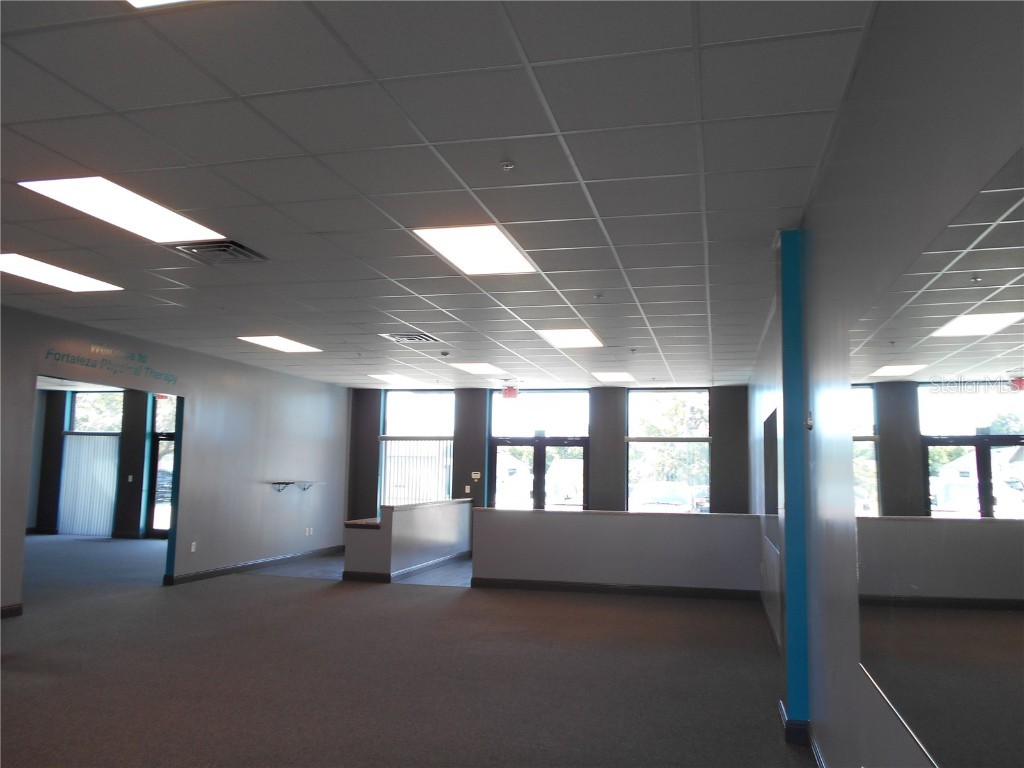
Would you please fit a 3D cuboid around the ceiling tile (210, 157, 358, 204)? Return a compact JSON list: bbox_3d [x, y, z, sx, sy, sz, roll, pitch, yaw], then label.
[{"bbox_3d":[-1.197,-1.092,4.113,0.600,0.020,0.595,0,-6,15],"label":"ceiling tile"}]

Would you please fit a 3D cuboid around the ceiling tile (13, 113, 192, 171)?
[{"bbox_3d":[-1.929,-1.151,3.684,0.605,0.020,0.605,0,-6,15],"label":"ceiling tile"}]

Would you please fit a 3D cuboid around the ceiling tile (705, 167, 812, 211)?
[{"bbox_3d":[1.301,-1.039,4.103,0.521,0.020,0.584,0,-6,15],"label":"ceiling tile"}]

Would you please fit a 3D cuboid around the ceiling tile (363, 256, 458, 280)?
[{"bbox_3d":[-0.741,-0.892,5.874,0.595,0.020,0.584,0,-6,15],"label":"ceiling tile"}]

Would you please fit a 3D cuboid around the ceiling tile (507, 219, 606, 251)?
[{"bbox_3d":[0.297,-0.961,4.947,0.600,0.020,0.595,0,-6,15],"label":"ceiling tile"}]

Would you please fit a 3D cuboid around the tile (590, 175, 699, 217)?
[{"bbox_3d":[0.736,-1.027,4.214,0.605,0.020,0.605,0,-6,15],"label":"tile"}]

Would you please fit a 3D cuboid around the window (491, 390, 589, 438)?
[{"bbox_3d":[0.520,0.567,14.416,1.911,0.911,0.100,0,-6,15],"label":"window"}]

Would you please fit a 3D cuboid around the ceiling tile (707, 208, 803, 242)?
[{"bbox_3d":[1.450,-0.966,4.670,0.536,0.020,0.610,0,-6,15],"label":"ceiling tile"}]

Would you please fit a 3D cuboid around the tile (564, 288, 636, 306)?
[{"bbox_3d":[0.759,-0.758,6.681,0.605,0.020,0.605,0,-6,15],"label":"tile"}]

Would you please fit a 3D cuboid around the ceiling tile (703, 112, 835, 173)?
[{"bbox_3d":[1.150,-1.106,3.522,0.521,0.020,0.584,0,-6,15],"label":"ceiling tile"}]

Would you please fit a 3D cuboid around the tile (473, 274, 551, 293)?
[{"bbox_3d":[0.005,-0.829,6.301,0.595,0.020,0.584,0,-6,15],"label":"tile"}]

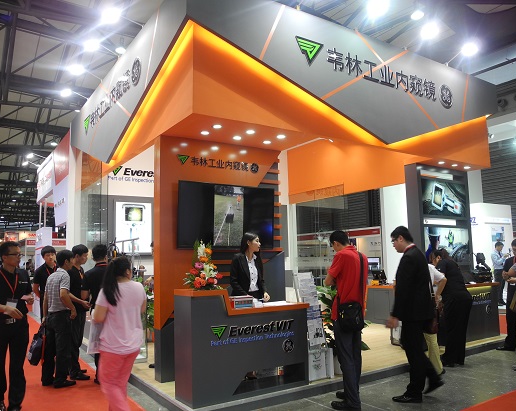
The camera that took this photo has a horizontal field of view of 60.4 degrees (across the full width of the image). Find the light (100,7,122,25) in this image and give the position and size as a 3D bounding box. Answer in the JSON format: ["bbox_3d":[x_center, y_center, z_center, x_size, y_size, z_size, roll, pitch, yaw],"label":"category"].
[{"bbox_3d":[-1.810,-2.345,5.470,0.200,0.160,0.200,-1,-7,0],"label":"light"}]

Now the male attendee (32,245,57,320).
[{"bbox_3d":[-2.903,1.438,6.135,0.480,1.742,0.300,2,-8,-24],"label":"male attendee"}]

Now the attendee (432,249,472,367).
[{"bbox_3d":[2.691,1.434,6.234,0.450,1.540,0.540,5,-9,-42],"label":"attendee"}]

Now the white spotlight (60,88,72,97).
[{"bbox_3d":[-3.361,-1.976,7.786,0.170,0.150,0.200,3,-9,-33],"label":"white spotlight"}]

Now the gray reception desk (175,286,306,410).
[{"bbox_3d":[-0.154,1.427,4.790,1.390,1.110,0.430,3,-8,-34],"label":"gray reception desk"}]

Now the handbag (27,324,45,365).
[{"bbox_3d":[-2.761,1.725,5.500,0.140,0.500,0.340,4,-9,-40],"label":"handbag"}]

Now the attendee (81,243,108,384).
[{"bbox_3d":[-2.027,1.380,5.745,0.500,1.730,0.360,-4,-7,22],"label":"attendee"}]

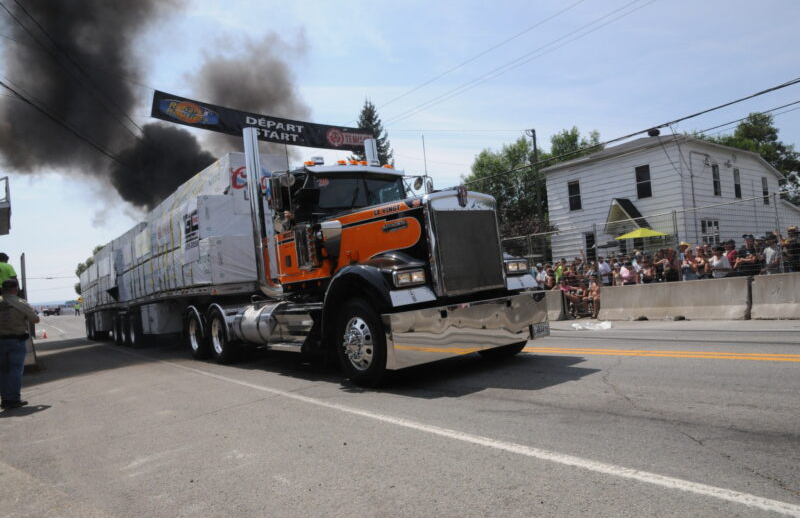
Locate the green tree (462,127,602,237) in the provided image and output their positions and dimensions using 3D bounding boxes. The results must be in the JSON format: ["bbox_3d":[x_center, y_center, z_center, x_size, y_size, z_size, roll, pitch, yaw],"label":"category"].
[{"bbox_3d":[9.154,-3.265,36.490,9.790,11.140,8.500,-4,-3,14],"label":"green tree"}]

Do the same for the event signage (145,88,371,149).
[{"bbox_3d":[-3.773,-4.078,16.381,7.140,1.020,0.080,-1,-4,-36],"label":"event signage"}]

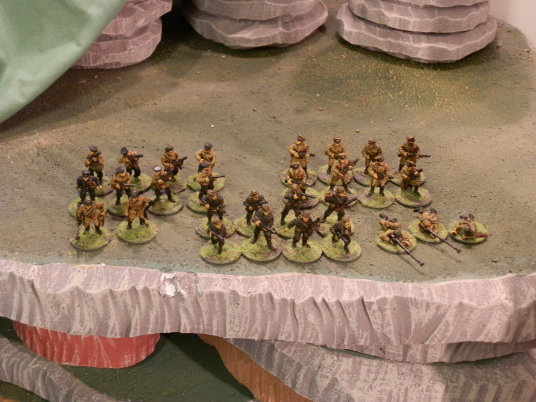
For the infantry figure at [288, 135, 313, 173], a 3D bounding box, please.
[{"bbox_3d":[0.023,-0.032,0.655,0.015,0.031,0.013,-8,31,-15],"label":"infantry figure"}]

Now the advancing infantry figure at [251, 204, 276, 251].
[{"bbox_3d":[-0.002,0.015,0.577,0.015,0.030,0.013,-7,32,-15],"label":"advancing infantry figure"}]

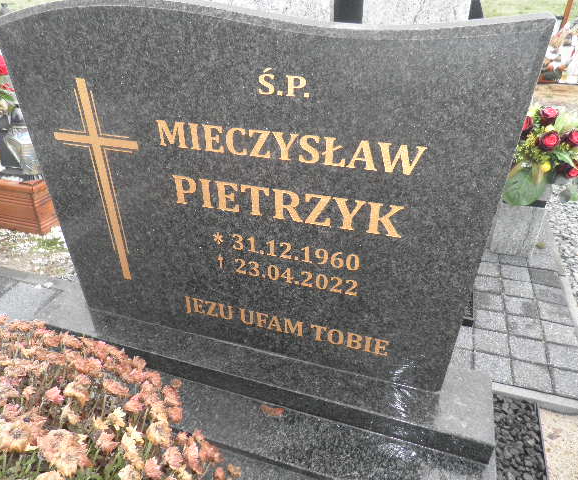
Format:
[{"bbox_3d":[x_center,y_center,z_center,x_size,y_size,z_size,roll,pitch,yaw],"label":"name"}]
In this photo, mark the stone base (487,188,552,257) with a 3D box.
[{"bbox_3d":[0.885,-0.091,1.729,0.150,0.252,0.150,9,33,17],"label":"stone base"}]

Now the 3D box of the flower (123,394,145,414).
[{"bbox_3d":[-0.209,0.222,0.600,0.028,0.021,0.028,-17,35,-24],"label":"flower"}]

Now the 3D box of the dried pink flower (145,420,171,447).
[{"bbox_3d":[-0.171,0.253,0.580,0.032,0.025,0.031,-16,34,-22],"label":"dried pink flower"}]

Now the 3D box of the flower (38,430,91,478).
[{"bbox_3d":[-0.233,0.220,0.460,0.051,0.030,0.049,-25,39,-34],"label":"flower"}]

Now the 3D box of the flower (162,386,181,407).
[{"bbox_3d":[-0.172,0.229,0.650,0.027,0.023,0.027,-14,33,-19],"label":"flower"}]

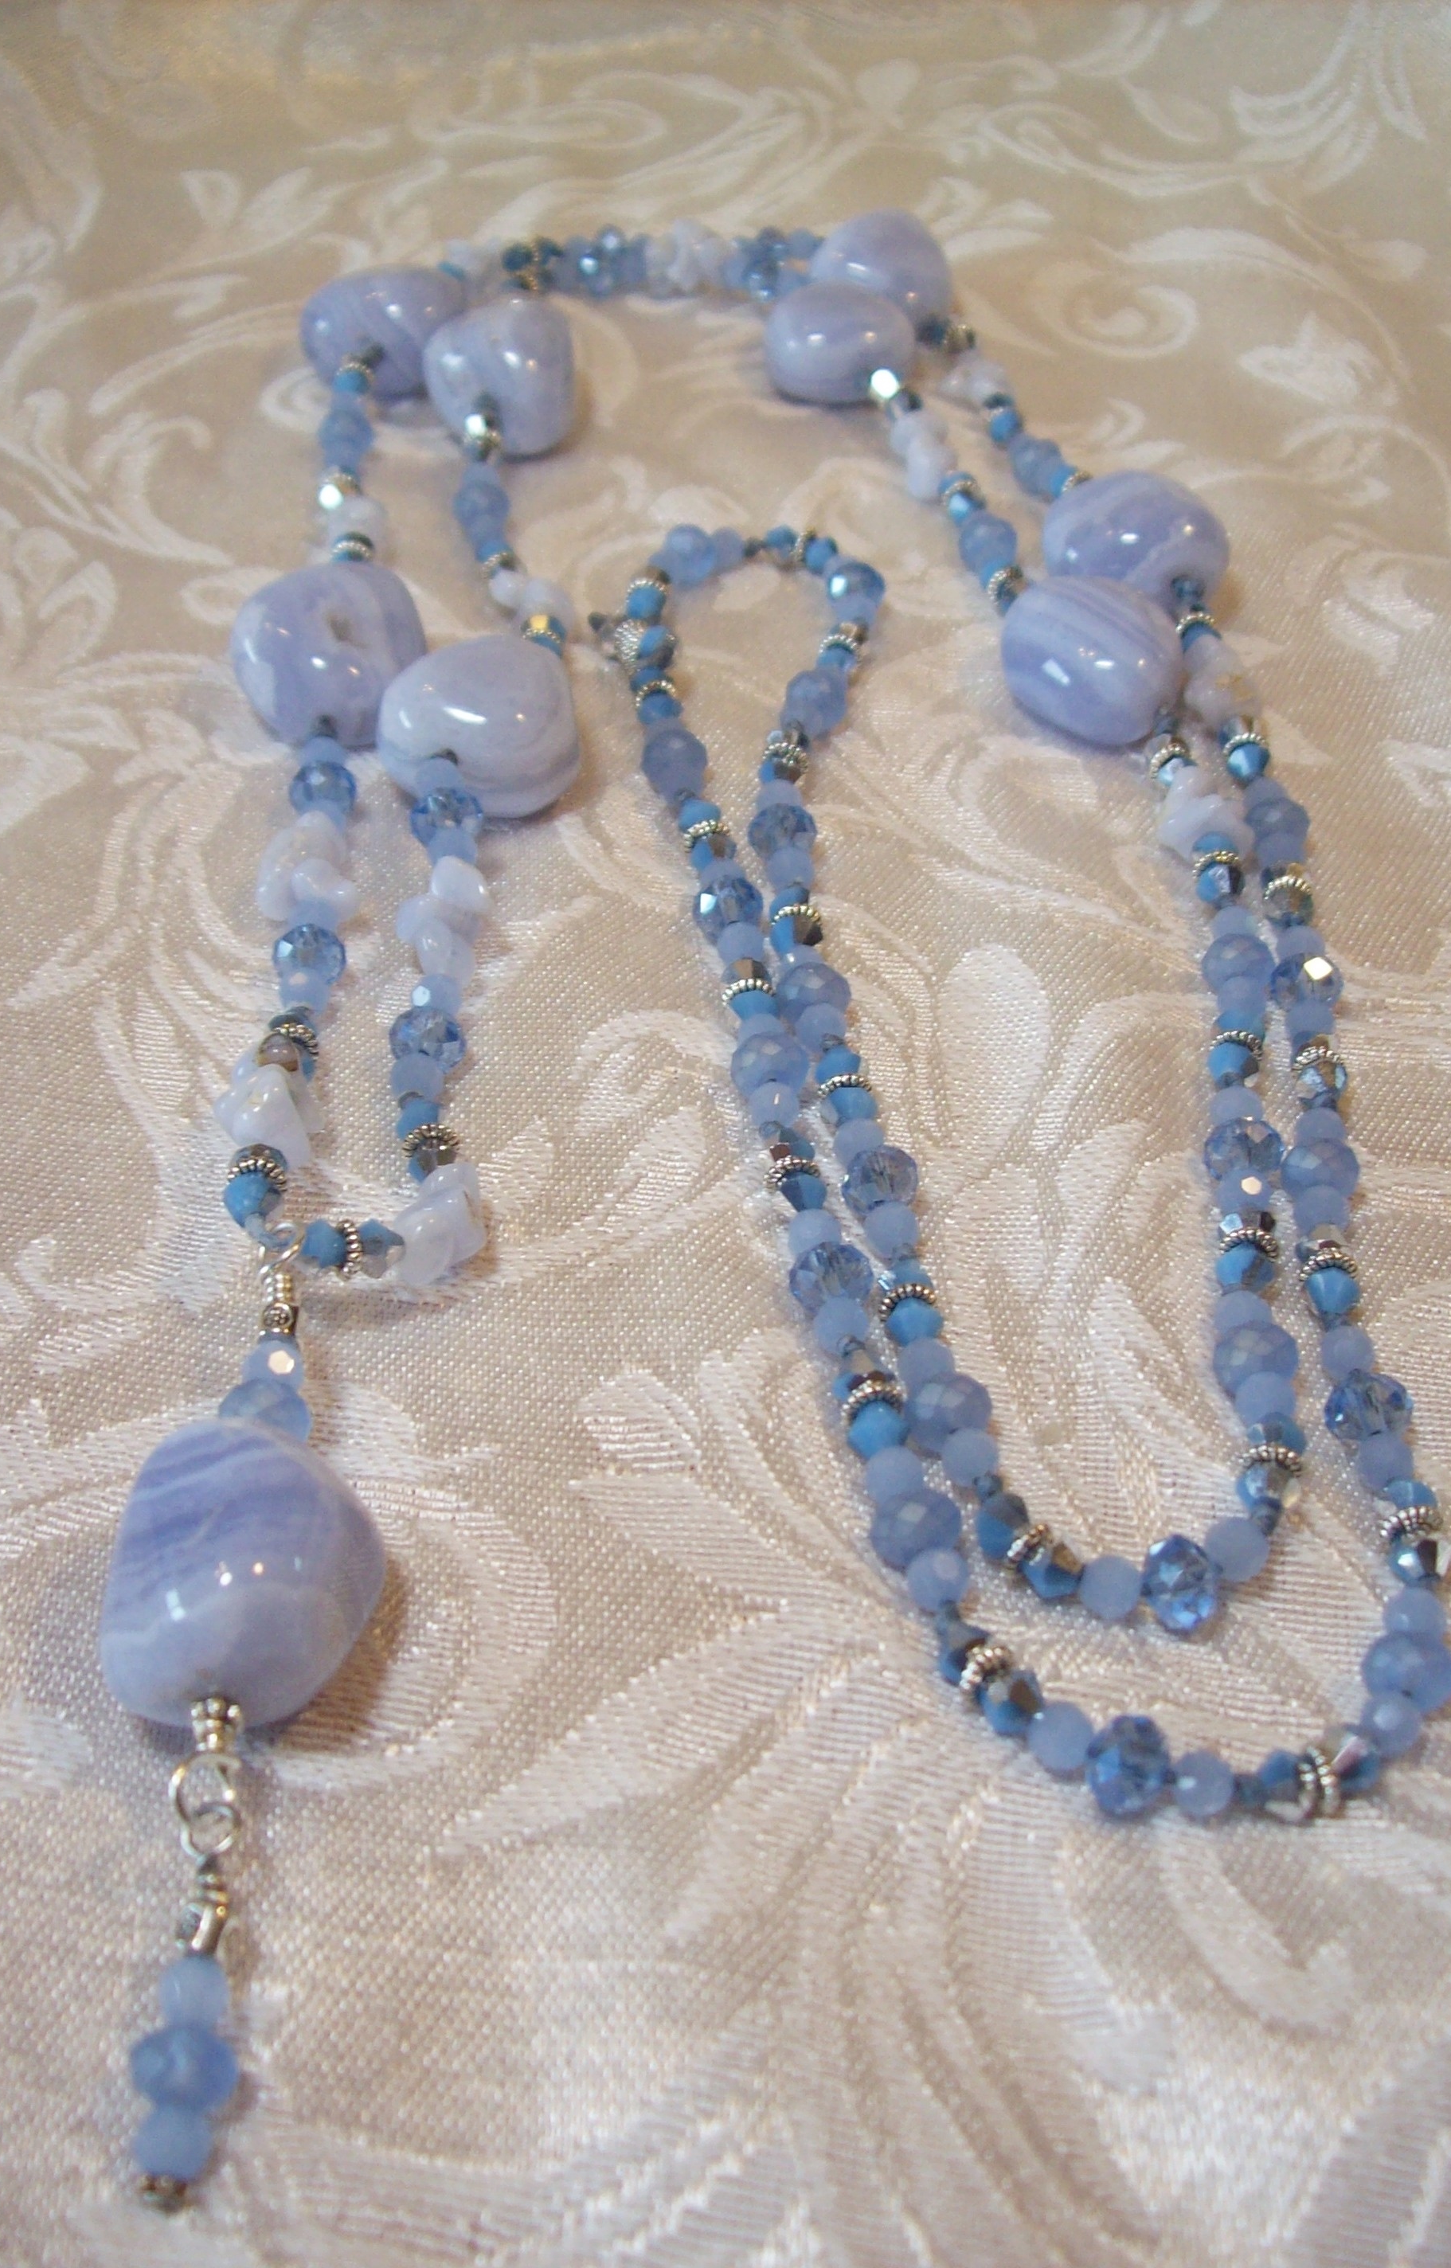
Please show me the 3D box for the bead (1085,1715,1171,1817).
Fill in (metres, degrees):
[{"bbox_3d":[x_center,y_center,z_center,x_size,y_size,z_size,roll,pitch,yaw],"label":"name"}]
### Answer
[{"bbox_3d":[0.025,0.038,0.143,0.005,0.006,0.006,12,45,13],"label":"bead"}]

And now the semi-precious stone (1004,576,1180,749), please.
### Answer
[{"bbox_3d":[0.035,-0.045,0.225,0.015,0.015,0.019,-30,51,-28],"label":"semi-precious stone"}]

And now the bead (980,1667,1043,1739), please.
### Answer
[{"bbox_3d":[0.018,0.036,0.148,0.004,0.004,0.004,-25,49,-24],"label":"bead"}]

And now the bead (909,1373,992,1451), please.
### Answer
[{"bbox_3d":[0.016,0.020,0.167,0.006,0.006,0.005,-2,43,-4],"label":"bead"}]

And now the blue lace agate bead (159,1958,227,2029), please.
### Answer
[{"bbox_3d":[-0.030,0.049,0.134,0.004,0.004,0.004,0,43,-2],"label":"blue lace agate bead"}]

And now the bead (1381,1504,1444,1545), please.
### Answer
[{"bbox_3d":[0.046,0.026,0.158,0.004,0.004,0.002,-12,46,-13],"label":"bead"}]

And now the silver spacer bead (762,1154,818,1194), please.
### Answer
[{"bbox_3d":[0.005,0.004,0.184,0.004,0.004,0.002,-7,44,-10],"label":"silver spacer bead"}]

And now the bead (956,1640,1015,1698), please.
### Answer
[{"bbox_3d":[0.017,0.034,0.149,0.005,0.005,0.002,-21,47,-20],"label":"bead"}]

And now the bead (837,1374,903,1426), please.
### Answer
[{"bbox_3d":[0.010,0.019,0.165,0.004,0.004,0.002,-14,46,-15],"label":"bead"}]

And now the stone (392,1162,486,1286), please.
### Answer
[{"bbox_3d":[-0.021,0.007,0.177,0.007,0.006,0.010,12,45,11],"label":"stone"}]

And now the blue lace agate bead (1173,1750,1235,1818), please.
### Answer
[{"bbox_3d":[0.030,0.040,0.146,0.004,0.004,0.004,6,43,5],"label":"blue lace agate bead"}]

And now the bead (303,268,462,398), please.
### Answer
[{"bbox_3d":[-0.040,-0.094,0.278,0.019,0.014,0.015,-7,44,-7],"label":"bead"}]

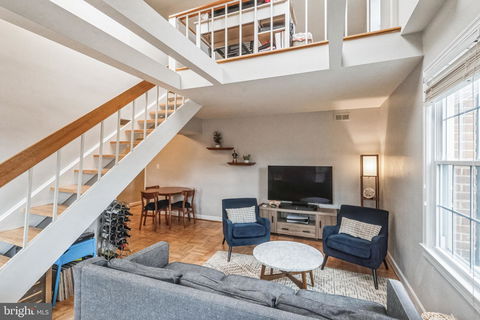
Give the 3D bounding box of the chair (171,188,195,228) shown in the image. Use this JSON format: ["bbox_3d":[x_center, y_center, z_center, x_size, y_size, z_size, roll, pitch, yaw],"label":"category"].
[{"bbox_3d":[-1.285,1.054,4.760,0.470,0.780,0.460,0,0,28],"label":"chair"}]

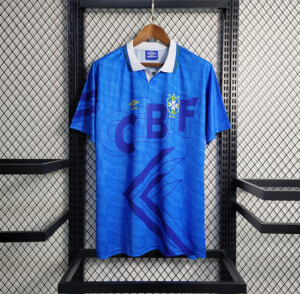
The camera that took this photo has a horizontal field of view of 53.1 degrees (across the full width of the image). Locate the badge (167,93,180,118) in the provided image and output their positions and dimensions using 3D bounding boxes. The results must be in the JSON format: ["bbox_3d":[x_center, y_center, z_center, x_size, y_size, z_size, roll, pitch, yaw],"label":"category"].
[{"bbox_3d":[0.086,-0.148,1.080,0.049,0.086,0.006,0,-5,0],"label":"badge"}]

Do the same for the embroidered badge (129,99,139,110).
[{"bbox_3d":[-0.057,-0.151,1.080,0.037,0.038,0.005,0,-5,0],"label":"embroidered badge"}]

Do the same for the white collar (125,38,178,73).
[{"bbox_3d":[0.007,-0.332,1.100,0.195,0.125,0.090,0,0,0],"label":"white collar"}]

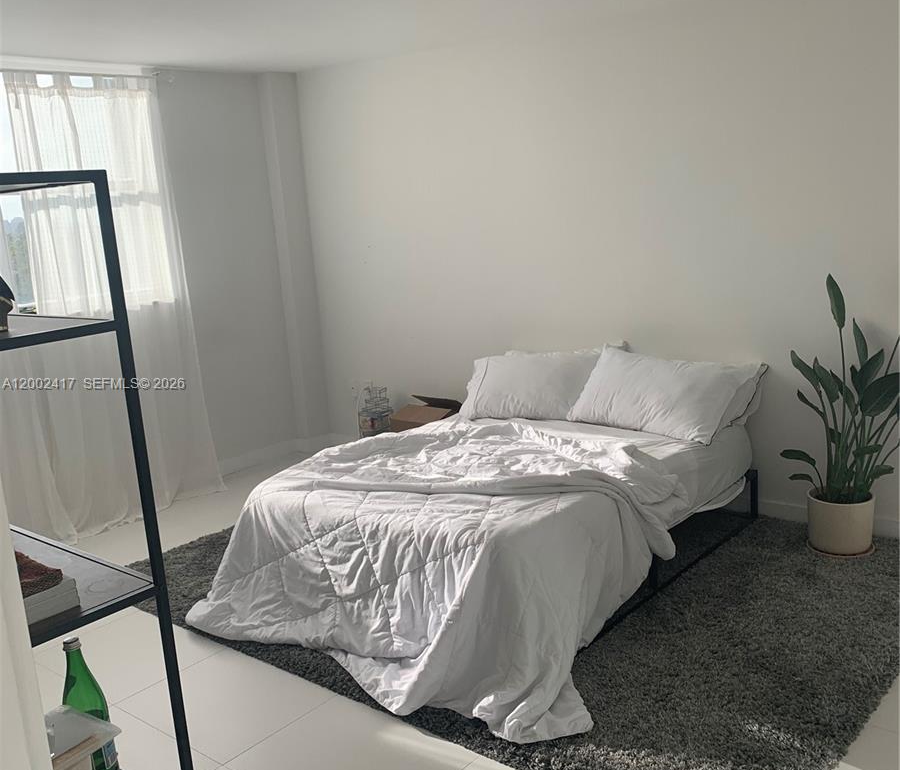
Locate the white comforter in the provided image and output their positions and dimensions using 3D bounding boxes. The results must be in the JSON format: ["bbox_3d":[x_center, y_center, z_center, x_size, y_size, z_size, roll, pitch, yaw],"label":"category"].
[{"bbox_3d":[0.039,0.576,3.525,1.770,0.570,1.580,5,13,39],"label":"white comforter"}]

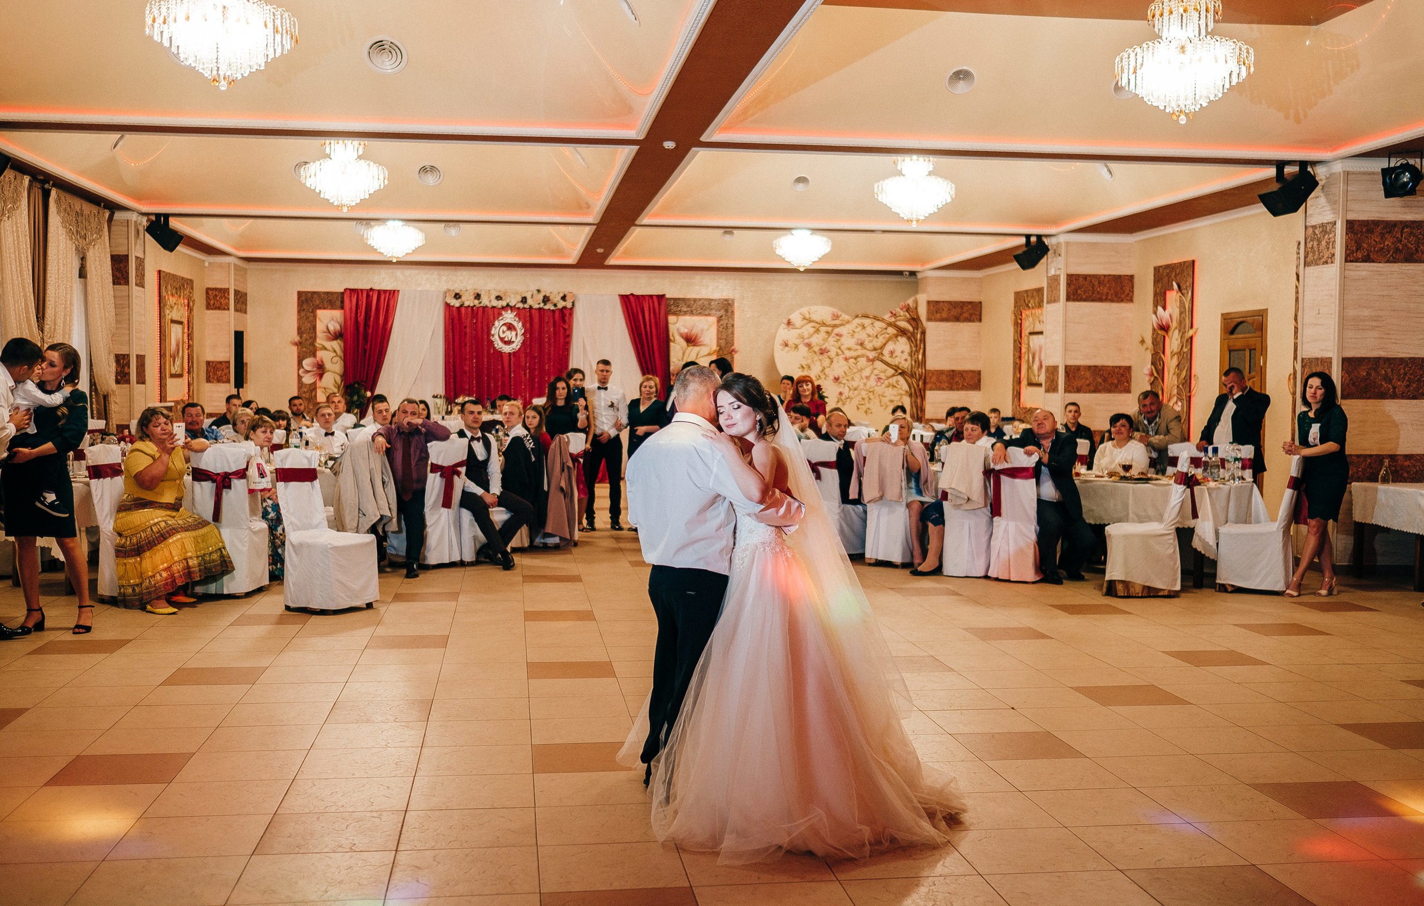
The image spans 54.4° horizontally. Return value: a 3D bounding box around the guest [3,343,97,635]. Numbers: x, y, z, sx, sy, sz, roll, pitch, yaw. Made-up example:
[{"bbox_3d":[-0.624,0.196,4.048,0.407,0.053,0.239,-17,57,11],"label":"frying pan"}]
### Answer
[{"bbox_3d":[-3.996,0.208,8.321,0.500,1.732,0.420,2,3,27],"label":"guest"}]

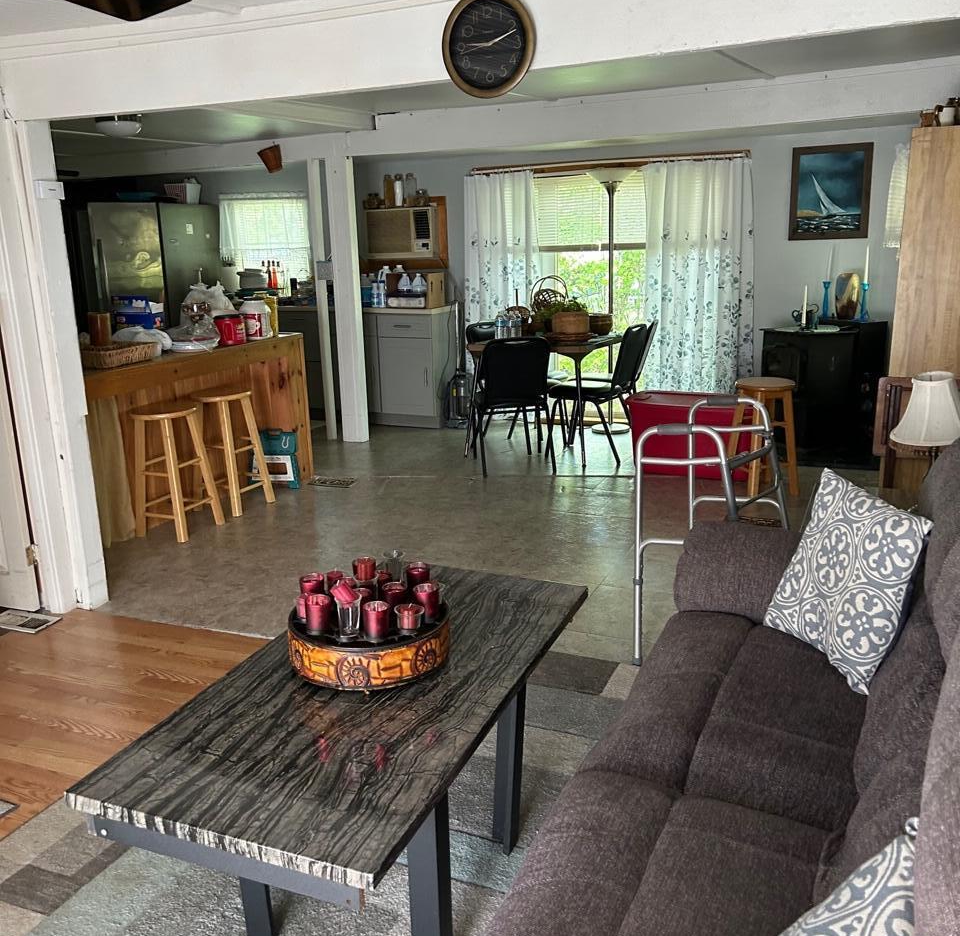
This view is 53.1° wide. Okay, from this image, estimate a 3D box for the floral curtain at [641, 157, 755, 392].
[{"bbox_3d":[1.474,-1.152,6.623,0.750,1.830,0.110,5,16,27],"label":"floral curtain"}]

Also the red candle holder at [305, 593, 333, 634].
[{"bbox_3d":[-0.395,0.363,2.364,0.058,0.078,0.058,-2,14,0],"label":"red candle holder"}]

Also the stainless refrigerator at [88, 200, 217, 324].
[{"bbox_3d":[-2.786,-1.417,8.510,0.793,1.760,0.744,6,16,26],"label":"stainless refrigerator"}]

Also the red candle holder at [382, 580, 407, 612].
[{"bbox_3d":[-0.198,0.313,2.240,0.057,0.074,0.057,-2,14,0],"label":"red candle holder"}]

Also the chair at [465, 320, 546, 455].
[{"bbox_3d":[0.231,-0.567,6.552,0.550,0.860,0.450,10,18,39],"label":"chair"}]

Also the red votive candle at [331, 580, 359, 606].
[{"bbox_3d":[-0.313,0.291,2.230,0.041,0.050,0.041,-33,15,36],"label":"red votive candle"}]

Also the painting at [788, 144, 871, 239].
[{"bbox_3d":[2.317,-1.818,6.359,0.500,0.600,0.030,6,16,26],"label":"painting"}]

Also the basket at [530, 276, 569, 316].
[{"bbox_3d":[0.479,-1.127,6.723,0.260,0.400,0.220,-1,14,3],"label":"basket"}]

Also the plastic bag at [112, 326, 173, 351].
[{"bbox_3d":[-1.815,-0.667,5.093,0.210,0.130,0.260,5,16,27],"label":"plastic bag"}]

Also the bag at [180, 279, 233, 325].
[{"bbox_3d":[-1.587,-0.889,5.530,0.220,0.300,0.250,6,16,26],"label":"bag"}]

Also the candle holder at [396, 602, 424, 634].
[{"bbox_3d":[-0.156,0.341,2.164,0.065,0.055,0.065,-2,14,0],"label":"candle holder"}]

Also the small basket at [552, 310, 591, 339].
[{"bbox_3d":[0.607,-0.976,6.453,0.235,0.165,0.235,6,16,28],"label":"small basket"}]

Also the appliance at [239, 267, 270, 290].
[{"bbox_3d":[-1.929,-1.615,8.191,0.250,0.190,0.230,5,16,27],"label":"appliance"}]

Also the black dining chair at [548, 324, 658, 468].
[{"bbox_3d":[0.810,-0.511,6.335,0.590,0.880,0.460,6,16,26],"label":"black dining chair"}]

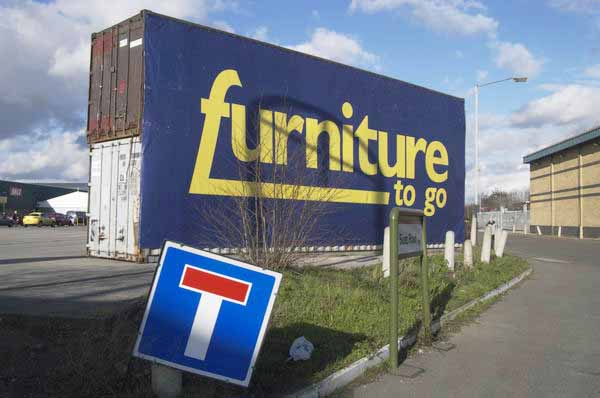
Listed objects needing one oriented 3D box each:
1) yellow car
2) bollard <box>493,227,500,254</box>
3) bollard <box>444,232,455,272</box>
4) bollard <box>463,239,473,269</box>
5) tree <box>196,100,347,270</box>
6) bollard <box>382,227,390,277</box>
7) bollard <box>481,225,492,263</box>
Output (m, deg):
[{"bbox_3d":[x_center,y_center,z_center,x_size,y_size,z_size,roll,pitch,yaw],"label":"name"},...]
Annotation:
[{"bbox_3d":[-27.015,2.174,62.000,1.740,1.460,4.250,0,-2,-2],"label":"yellow car"},{"bbox_3d":[5.619,1.254,17.000,0.180,0.812,0.180,0,-2,0],"label":"bollard"},{"bbox_3d":[2.926,1.042,11.700,0.175,0.826,0.175,0,-2,0],"label":"bollard"},{"bbox_3d":[3.573,1.179,12.700,0.170,0.632,0.170,0,-2,0],"label":"bollard"},{"bbox_3d":[-0.580,-0.295,11.400,2.750,3.350,2.400,0,-2,0],"label":"tree"},{"bbox_3d":[1.557,0.938,10.600,0.180,0.903,0.180,0,-2,0],"label":"bollard"},{"bbox_3d":[4.445,1.088,14.200,0.185,0.932,0.185,5,-2,0],"label":"bollard"}]

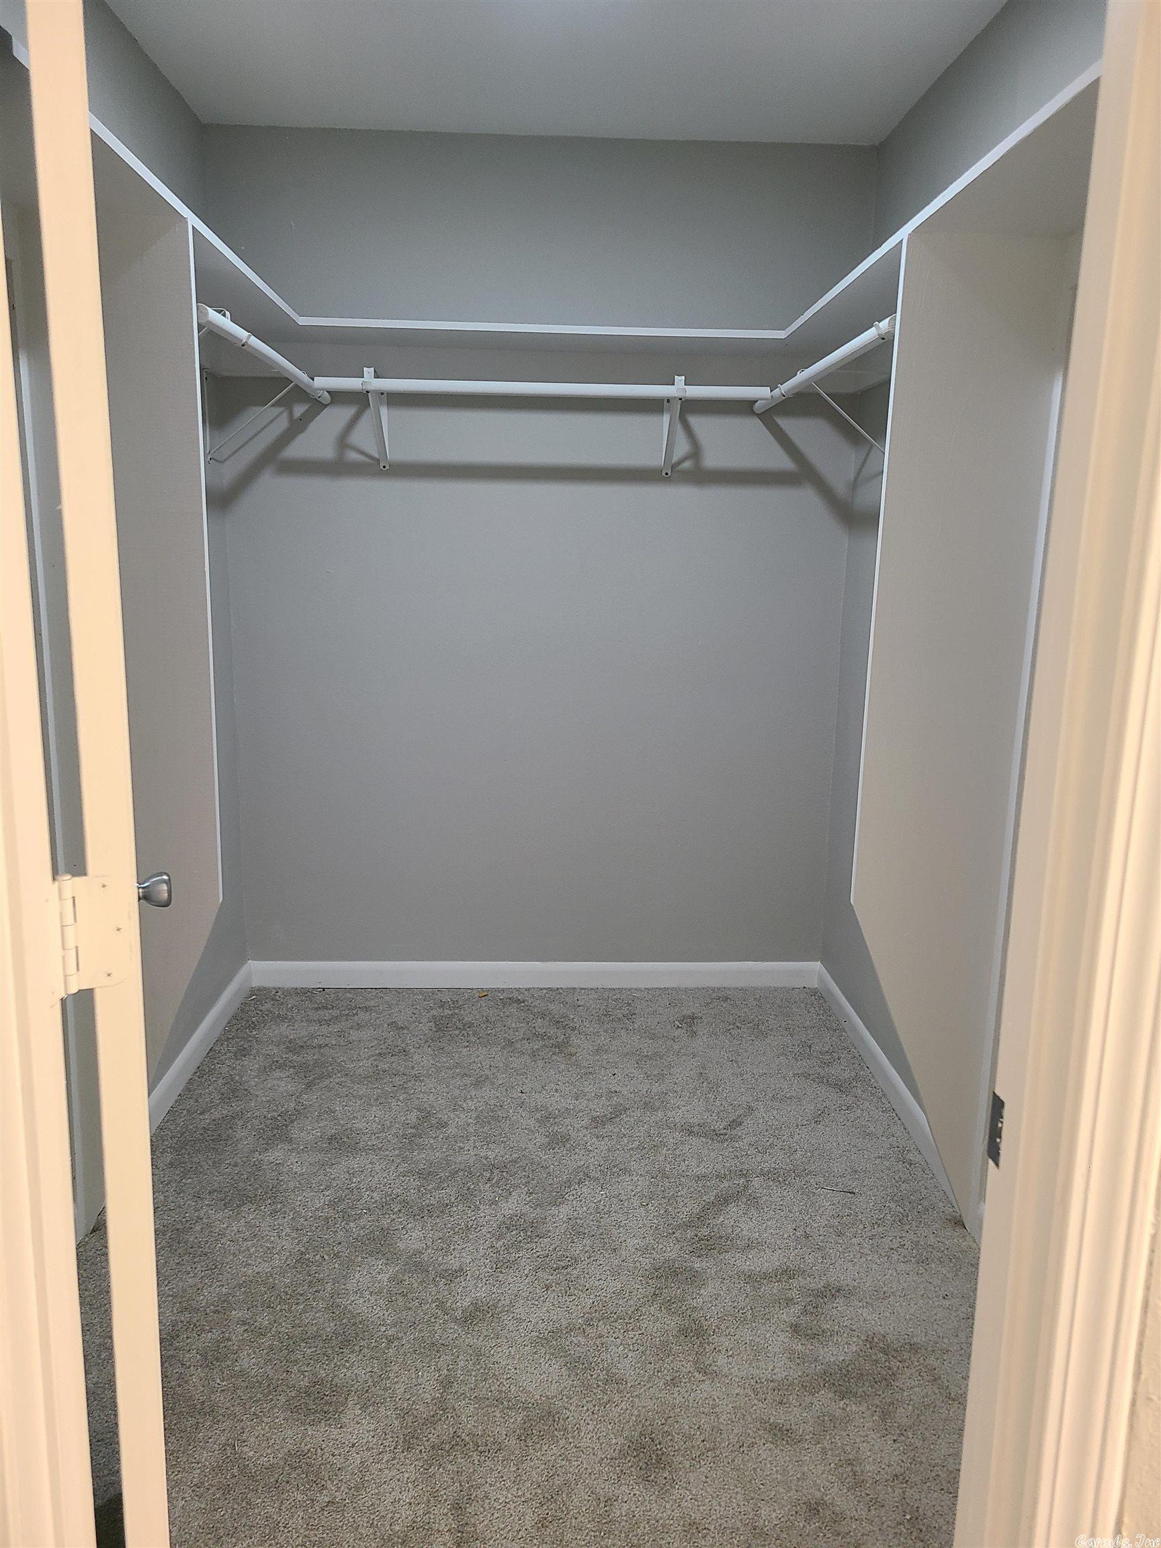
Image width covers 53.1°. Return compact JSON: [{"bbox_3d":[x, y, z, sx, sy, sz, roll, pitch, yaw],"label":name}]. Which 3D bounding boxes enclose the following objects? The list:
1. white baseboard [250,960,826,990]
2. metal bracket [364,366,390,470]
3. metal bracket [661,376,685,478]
[{"bbox_3d":[-0.129,0.621,3.574,1.754,0.083,0.015,1,12,-2],"label":"white baseboard"},{"bbox_3d":[-0.542,-0.937,3.087,0.028,0.236,0.295,1,12,-2],"label":"metal bracket"},{"bbox_3d":[0.250,-0.928,3.118,0.028,0.239,0.295,1,12,-2],"label":"metal bracket"}]

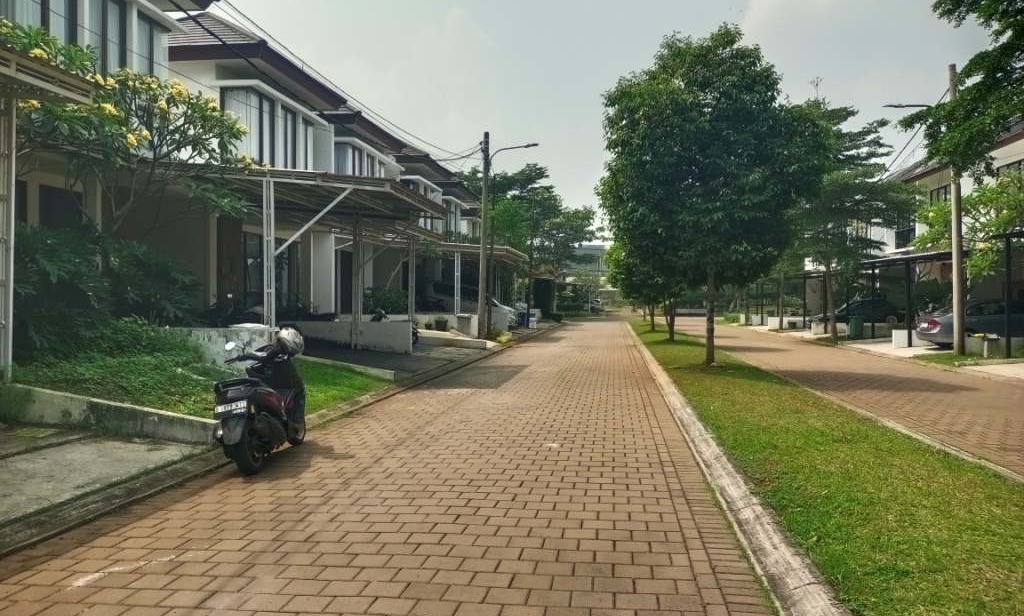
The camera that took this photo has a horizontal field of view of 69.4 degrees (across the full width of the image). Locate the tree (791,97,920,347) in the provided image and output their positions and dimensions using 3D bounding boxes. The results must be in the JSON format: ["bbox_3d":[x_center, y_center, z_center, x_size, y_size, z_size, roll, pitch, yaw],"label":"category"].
[{"bbox_3d":[11.600,-2.980,25.600,5.200,8.200,5.200,0,0,8],"label":"tree"}]

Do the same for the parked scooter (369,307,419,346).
[{"bbox_3d":[-3.800,0.640,23.500,1.900,1.120,0.700,0,0,8],"label":"parked scooter"}]

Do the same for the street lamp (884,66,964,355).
[{"bbox_3d":[10.870,-2.580,19.510,1.930,7.600,0.340,0,0,8],"label":"street lamp"}]

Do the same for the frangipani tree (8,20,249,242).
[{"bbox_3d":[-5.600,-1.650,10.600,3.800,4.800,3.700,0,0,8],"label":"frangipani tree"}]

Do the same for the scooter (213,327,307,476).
[{"bbox_3d":[-2.260,0.850,6.900,0.720,1.140,1.870,0,0,3],"label":"scooter"}]

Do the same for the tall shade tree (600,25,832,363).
[{"bbox_3d":[4.700,-2.630,17.000,5.300,7.750,5.200,0,0,8],"label":"tall shade tree"}]

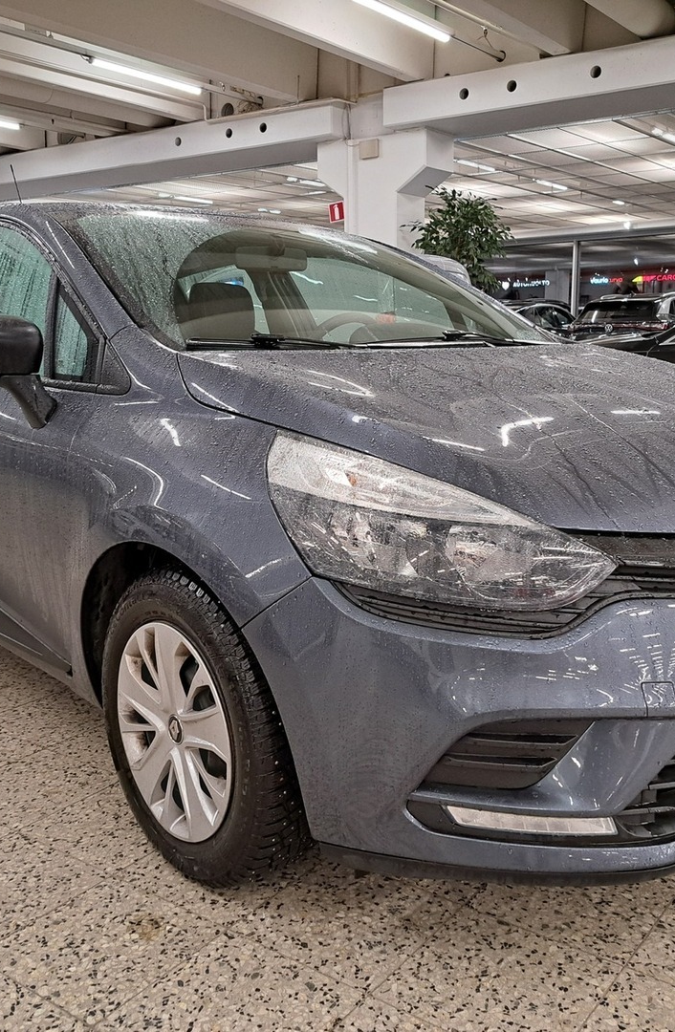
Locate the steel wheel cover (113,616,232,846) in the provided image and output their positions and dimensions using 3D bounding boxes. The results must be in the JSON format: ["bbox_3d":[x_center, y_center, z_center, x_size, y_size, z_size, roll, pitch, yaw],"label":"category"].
[{"bbox_3d":[-0.308,0.410,1.825,0.060,0.423,0.423,-9,14,-39],"label":"steel wheel cover"}]

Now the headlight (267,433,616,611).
[{"bbox_3d":[0.143,0.009,1.553,0.370,0.280,0.470,-9,14,-40],"label":"headlight"}]

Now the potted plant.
[{"bbox_3d":[1.212,-1.958,9.391,0.988,2.410,0.969,0,11,0],"label":"potted plant"}]

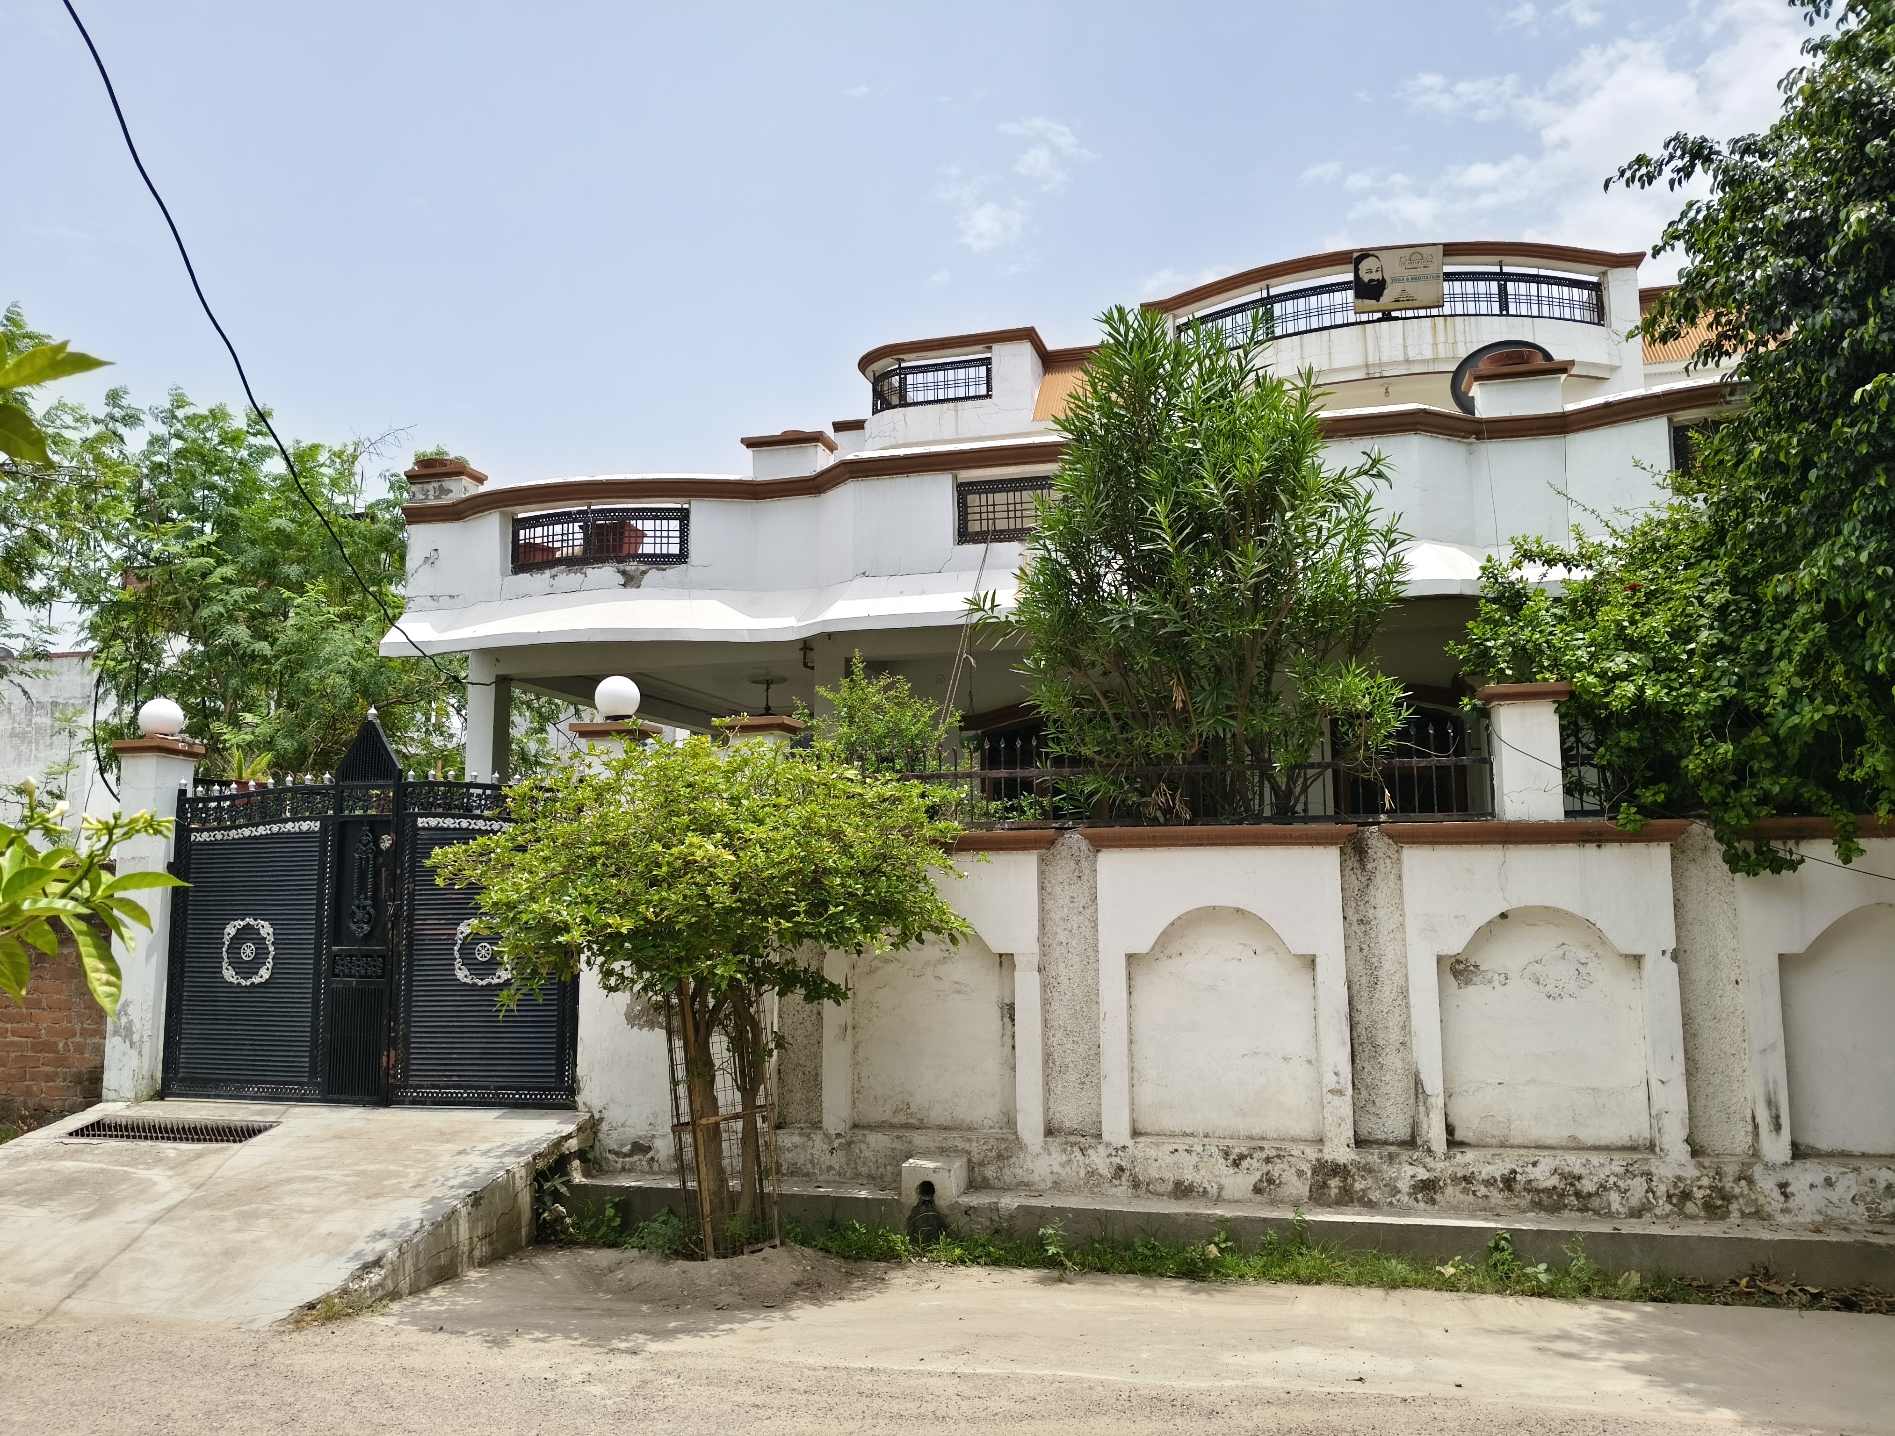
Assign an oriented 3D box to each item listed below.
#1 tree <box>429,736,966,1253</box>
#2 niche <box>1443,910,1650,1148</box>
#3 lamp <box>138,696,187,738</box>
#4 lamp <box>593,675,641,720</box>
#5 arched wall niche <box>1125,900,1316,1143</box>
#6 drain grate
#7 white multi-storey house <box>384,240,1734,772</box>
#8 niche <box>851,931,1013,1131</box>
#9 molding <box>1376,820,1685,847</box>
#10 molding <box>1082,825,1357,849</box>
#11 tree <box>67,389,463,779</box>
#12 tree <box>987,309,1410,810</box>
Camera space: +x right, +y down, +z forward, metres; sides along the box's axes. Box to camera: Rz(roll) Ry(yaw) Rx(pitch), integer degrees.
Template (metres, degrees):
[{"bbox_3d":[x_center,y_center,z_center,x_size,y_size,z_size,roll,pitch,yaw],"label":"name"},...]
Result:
[{"bbox_3d":[-1.172,1.290,6.837,2.456,2.367,2.100,-2,-6,12],"label":"tree"},{"bbox_3d":[2.735,1.417,6.614,0.895,1.100,0.110,-2,-6,12],"label":"niche"},{"bbox_3d":[-4.621,-0.004,8.466,0.240,0.240,0.240,-2,-6,12],"label":"lamp"},{"bbox_3d":[-1.795,-0.108,7.836,0.240,0.240,0.240,-2,-6,12],"label":"lamp"},{"bbox_3d":[1.329,1.463,6.918,0.889,1.100,0.110,-2,-6,12],"label":"arched wall niche"},{"bbox_3d":[-4.032,2.160,7.490,1.088,0.040,0.318,-2,3,12],"label":"drain grate"},{"bbox_3d":[1.642,-0.862,17.074,12.748,7.547,9.100,-2,-6,12],"label":"white multi-storey house"},{"bbox_3d":[-0.060,1.509,7.218,0.834,1.100,0.110,-2,-6,12],"label":"niche"},{"bbox_3d":[2.699,0.537,6.664,1.331,0.105,0.150,-2,-6,12],"label":"molding"},{"bbox_3d":[1.309,0.576,6.965,1.297,0.110,0.150,-2,-6,12],"label":"molding"},{"bbox_3d":[-7.372,-0.454,15.663,4.396,6.409,4.000,-2,-6,12],"label":"tree"},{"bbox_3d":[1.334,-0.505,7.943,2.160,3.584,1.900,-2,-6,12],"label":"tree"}]

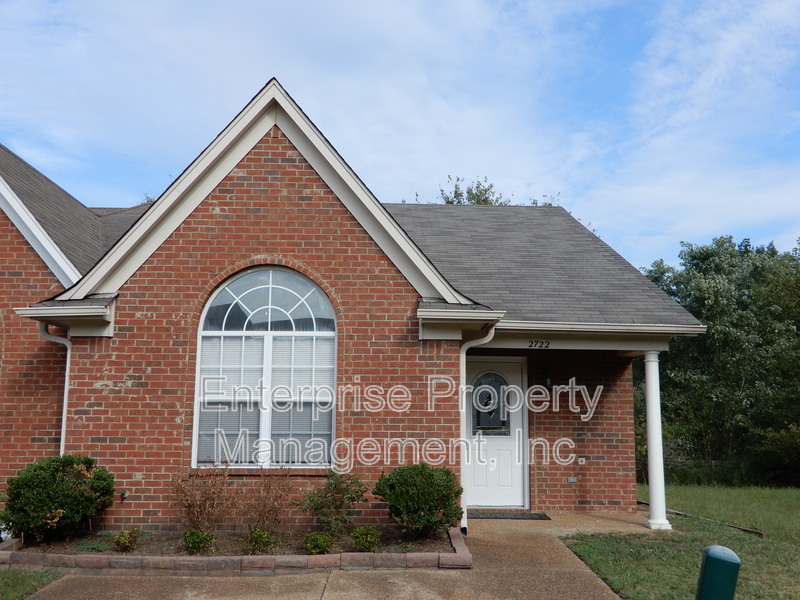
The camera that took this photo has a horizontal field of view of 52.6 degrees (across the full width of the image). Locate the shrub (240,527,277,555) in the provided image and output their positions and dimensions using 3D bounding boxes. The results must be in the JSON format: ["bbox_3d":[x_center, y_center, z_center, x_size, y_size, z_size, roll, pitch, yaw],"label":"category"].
[{"bbox_3d":[-1.358,2.309,7.770,0.337,0.253,0.300,1,-9,-1],"label":"shrub"}]

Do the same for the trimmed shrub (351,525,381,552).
[{"bbox_3d":[-0.337,2.334,7.920,0.293,0.259,0.293,1,-9,-1],"label":"trimmed shrub"}]

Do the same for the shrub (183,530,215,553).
[{"bbox_3d":[-1.932,2.328,7.800,0.274,0.236,0.274,1,-9,-1],"label":"shrub"}]

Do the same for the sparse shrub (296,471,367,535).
[{"bbox_3d":[-0.734,2.207,8.735,0.744,0.696,0.680,1,-9,-1],"label":"sparse shrub"}]

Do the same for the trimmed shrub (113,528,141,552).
[{"bbox_3d":[-2.670,2.348,7.900,0.250,0.221,0.250,1,-9,-1],"label":"trimmed shrub"}]

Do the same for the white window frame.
[{"bbox_3d":[-1.553,0.768,9.400,1.627,2.335,0.110,1,-9,-1],"label":"white window frame"}]

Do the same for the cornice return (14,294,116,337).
[{"bbox_3d":[-3.690,0.147,8.974,0.990,0.500,0.460,0,-9,0],"label":"cornice return"}]

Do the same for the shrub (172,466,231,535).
[{"bbox_3d":[-2.097,2.128,8.600,0.612,0.700,0.500,1,-9,-1],"label":"shrub"}]

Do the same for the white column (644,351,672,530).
[{"bbox_3d":[3.260,1.762,10.326,0.270,2.227,0.270,1,-9,-1],"label":"white column"}]

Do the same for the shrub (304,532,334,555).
[{"bbox_3d":[-0.776,2.347,7.800,0.286,0.197,0.286,1,-9,-1],"label":"shrub"}]

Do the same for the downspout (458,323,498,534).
[{"bbox_3d":[0.928,1.447,9.325,0.450,2.435,0.130,1,-9,-1],"label":"downspout"}]

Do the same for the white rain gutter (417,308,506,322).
[{"bbox_3d":[0.666,0.167,8.814,0.960,0.115,0.135,0,-9,0],"label":"white rain gutter"}]

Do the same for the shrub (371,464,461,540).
[{"bbox_3d":[0.195,2.161,8.608,0.953,0.785,0.930,1,-9,-1],"label":"shrub"}]

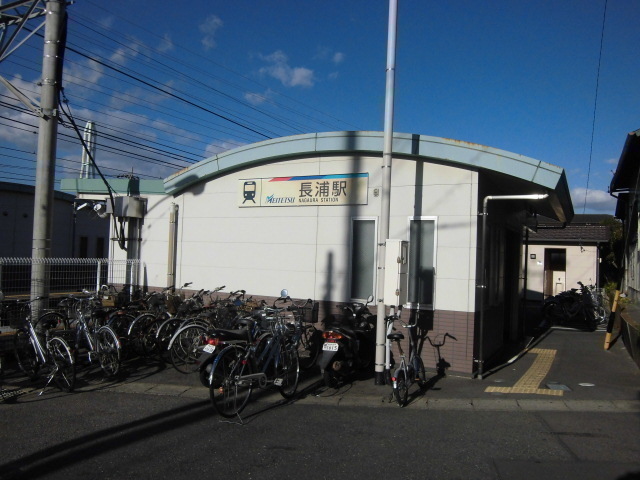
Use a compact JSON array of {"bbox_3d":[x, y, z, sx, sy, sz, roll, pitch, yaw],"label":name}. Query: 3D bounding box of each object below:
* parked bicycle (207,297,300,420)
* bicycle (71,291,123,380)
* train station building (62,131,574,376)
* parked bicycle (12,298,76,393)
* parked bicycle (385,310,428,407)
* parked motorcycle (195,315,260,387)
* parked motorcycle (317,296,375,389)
[{"bbox_3d":[-0.600,1.207,5.030,0.570,1.090,1.730,1,-2,28],"label":"parked bicycle"},{"bbox_3d":[-3.050,1.249,6.480,1.700,1.000,0.560,0,-3,43],"label":"bicycle"},{"bbox_3d":[-0.057,0.204,11.015,10.050,3.560,6.200,1,-2,27],"label":"train station building"},{"bbox_3d":[-3.370,1.226,5.850,1.680,1.000,0.560,0,-3,39],"label":"parked bicycle"},{"bbox_3d":[1.080,1.311,5.620,0.520,1.020,1.420,1,-2,22],"label":"parked bicycle"},{"bbox_3d":[-0.880,1.253,6.030,0.660,1.030,1.800,0,-3,39],"label":"parked motorcycle"},{"bbox_3d":[0.400,1.286,6.400,0.680,1.080,1.800,1,-2,26],"label":"parked motorcycle"}]

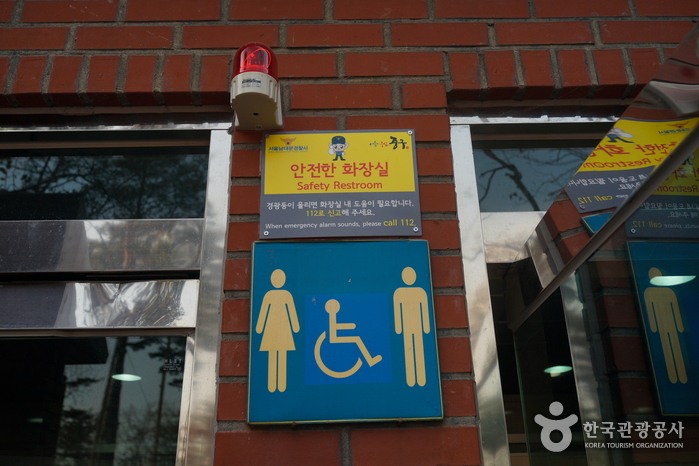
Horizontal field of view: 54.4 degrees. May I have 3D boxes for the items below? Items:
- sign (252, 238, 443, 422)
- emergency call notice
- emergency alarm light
[{"bbox_3d":[-0.010,0.158,1.125,0.302,0.304,0.022,-1,-22,-2],"label":"sign"},{"bbox_3d":[-0.016,-0.090,1.230,0.283,0.213,0.005,-1,-22,-2],"label":"emergency call notice"},{"bbox_3d":[-0.169,-0.274,1.241,0.090,0.126,0.123,-1,-22,-2],"label":"emergency alarm light"}]

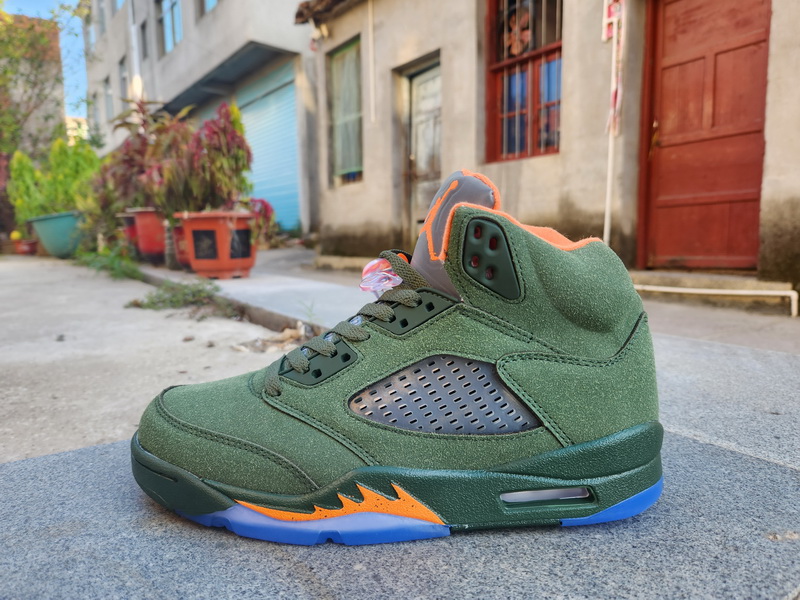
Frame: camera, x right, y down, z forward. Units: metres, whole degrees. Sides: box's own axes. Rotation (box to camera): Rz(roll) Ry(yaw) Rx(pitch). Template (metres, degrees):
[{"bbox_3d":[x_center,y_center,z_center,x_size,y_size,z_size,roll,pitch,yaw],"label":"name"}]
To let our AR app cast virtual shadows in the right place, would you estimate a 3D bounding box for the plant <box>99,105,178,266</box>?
[{"bbox_3d":[-2.214,-0.986,4.500,0.660,1.330,0.600,-3,6,-26],"label":"plant"}]

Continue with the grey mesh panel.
[{"bbox_3d":[0.024,0.051,0.283,0.101,0.043,0.011,0,-10,0],"label":"grey mesh panel"}]

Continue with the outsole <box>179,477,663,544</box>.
[{"bbox_3d":[0.008,0.103,0.316,0.288,0.028,0.106,-1,5,-2],"label":"outsole"}]

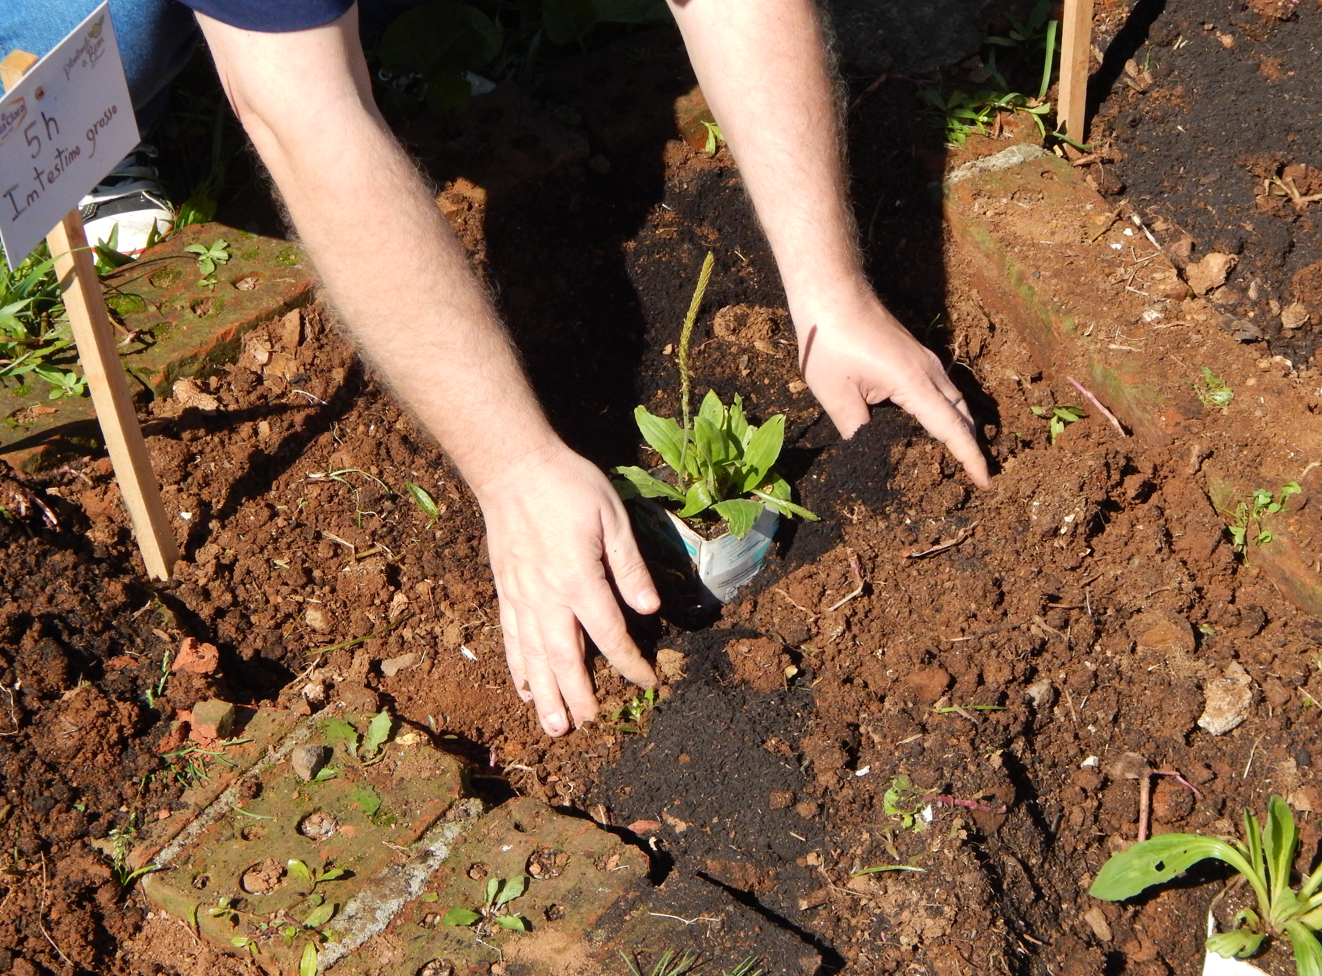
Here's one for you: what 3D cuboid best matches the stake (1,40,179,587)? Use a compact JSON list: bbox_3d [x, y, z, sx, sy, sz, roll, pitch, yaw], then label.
[{"bbox_3d":[-0.375,-0.102,1.931,0.018,0.419,0.018,20,47,31],"label":"stake"}]

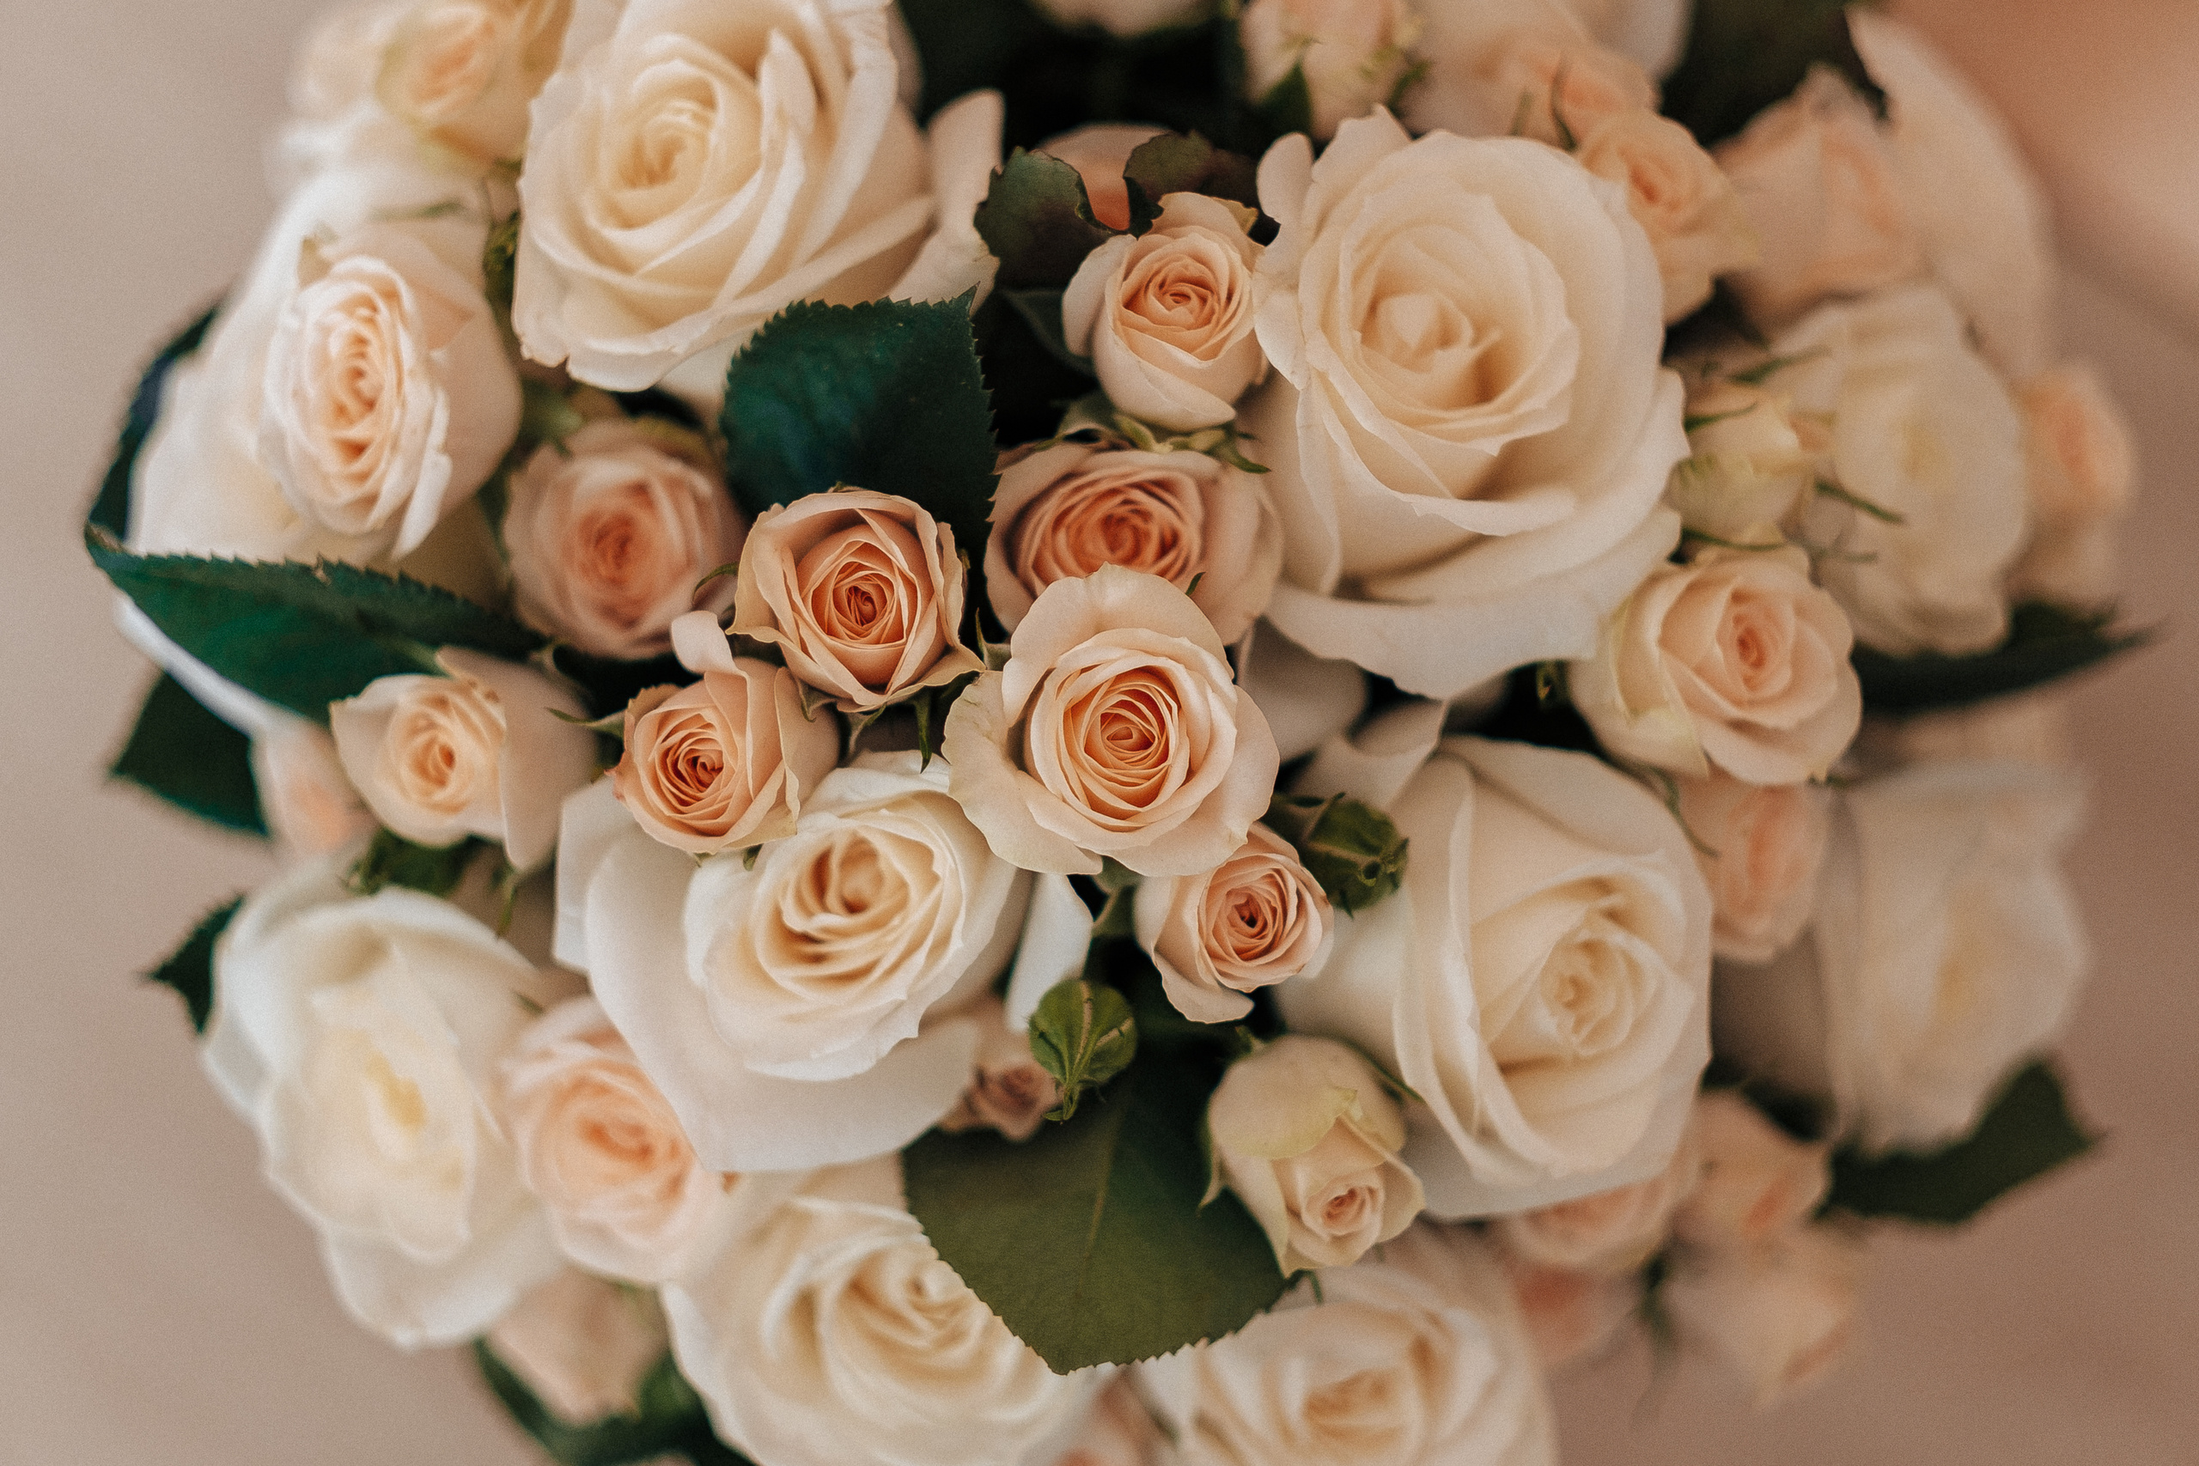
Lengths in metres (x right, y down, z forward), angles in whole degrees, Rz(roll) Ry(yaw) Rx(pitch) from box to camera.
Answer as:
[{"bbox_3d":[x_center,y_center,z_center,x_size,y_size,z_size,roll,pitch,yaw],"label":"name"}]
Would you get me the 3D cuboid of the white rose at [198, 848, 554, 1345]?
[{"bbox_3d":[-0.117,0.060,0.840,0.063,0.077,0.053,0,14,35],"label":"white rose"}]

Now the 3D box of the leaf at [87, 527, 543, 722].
[{"bbox_3d":[-0.131,-0.020,0.855,0.075,0.012,0.040,8,62,23],"label":"leaf"}]

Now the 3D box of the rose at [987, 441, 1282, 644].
[{"bbox_3d":[0.005,-0.028,0.792,0.045,0.036,0.039,0,78,3],"label":"rose"}]

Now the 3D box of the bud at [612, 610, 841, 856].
[{"bbox_3d":[-0.056,0.000,0.778,0.034,0.036,0.035,0,16,20],"label":"bud"}]

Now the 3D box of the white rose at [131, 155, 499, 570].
[{"bbox_3d":[-0.132,-0.062,0.870,0.066,0.055,0.066,0,78,26],"label":"white rose"}]

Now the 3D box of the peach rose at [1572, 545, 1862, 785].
[{"bbox_3d":[0.097,-0.010,0.805,0.043,0.037,0.038,0,-7,-23],"label":"peach rose"}]

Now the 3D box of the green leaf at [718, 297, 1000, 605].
[{"bbox_3d":[-0.037,-0.044,0.790,0.044,0.014,0.050,6,73,8],"label":"green leaf"}]

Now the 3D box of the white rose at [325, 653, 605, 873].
[{"bbox_3d":[-0.100,0.004,0.803,0.038,0.034,0.037,0,0,25],"label":"white rose"}]

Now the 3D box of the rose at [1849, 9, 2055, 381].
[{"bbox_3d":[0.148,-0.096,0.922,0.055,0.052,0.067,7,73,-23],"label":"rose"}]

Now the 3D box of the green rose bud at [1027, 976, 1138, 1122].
[{"bbox_3d":[-0.003,0.050,0.812,0.018,0.022,0.018,3,24,-1],"label":"green rose bud"}]

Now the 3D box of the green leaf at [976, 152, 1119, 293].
[{"bbox_3d":[-0.009,-0.083,0.832,0.025,0.011,0.027,-29,72,-4],"label":"green leaf"}]

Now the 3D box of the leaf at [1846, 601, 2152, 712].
[{"bbox_3d":[0.155,-0.013,0.905,0.062,0.010,0.038,-13,28,-13],"label":"leaf"}]

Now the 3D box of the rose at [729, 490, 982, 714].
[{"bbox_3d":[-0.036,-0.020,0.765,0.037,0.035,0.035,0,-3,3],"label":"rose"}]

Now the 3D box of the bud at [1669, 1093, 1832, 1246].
[{"bbox_3d":[0.113,0.076,0.900,0.031,0.031,0.034,0,24,-37],"label":"bud"}]

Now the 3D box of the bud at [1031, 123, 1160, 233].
[{"bbox_3d":[0.000,-0.091,0.862,0.031,0.032,0.032,0,66,0],"label":"bud"}]

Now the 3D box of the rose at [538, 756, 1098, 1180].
[{"bbox_3d":[-0.043,0.034,0.787,0.081,0.060,0.067,0,75,-6],"label":"rose"}]

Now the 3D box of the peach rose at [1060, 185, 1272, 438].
[{"bbox_3d":[0.010,-0.065,0.785,0.031,0.034,0.035,0,68,-5],"label":"peach rose"}]

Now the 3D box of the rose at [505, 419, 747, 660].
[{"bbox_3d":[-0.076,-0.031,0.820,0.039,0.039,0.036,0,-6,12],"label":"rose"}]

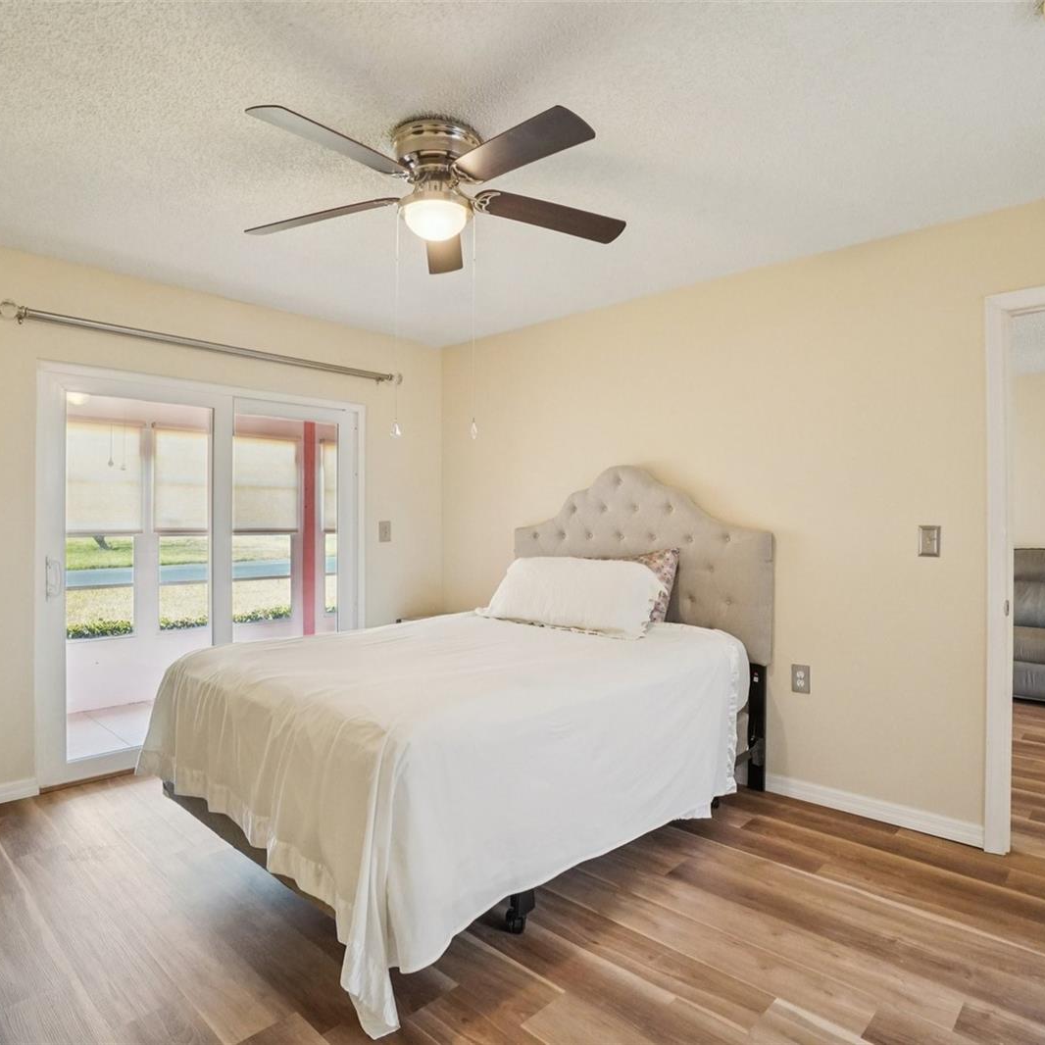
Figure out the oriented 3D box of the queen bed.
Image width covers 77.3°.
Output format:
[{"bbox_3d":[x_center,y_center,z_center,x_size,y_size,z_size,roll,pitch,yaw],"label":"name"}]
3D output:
[{"bbox_3d":[-0.155,0.477,2.764,1.618,1.509,2.150,2,2,43],"label":"queen bed"}]

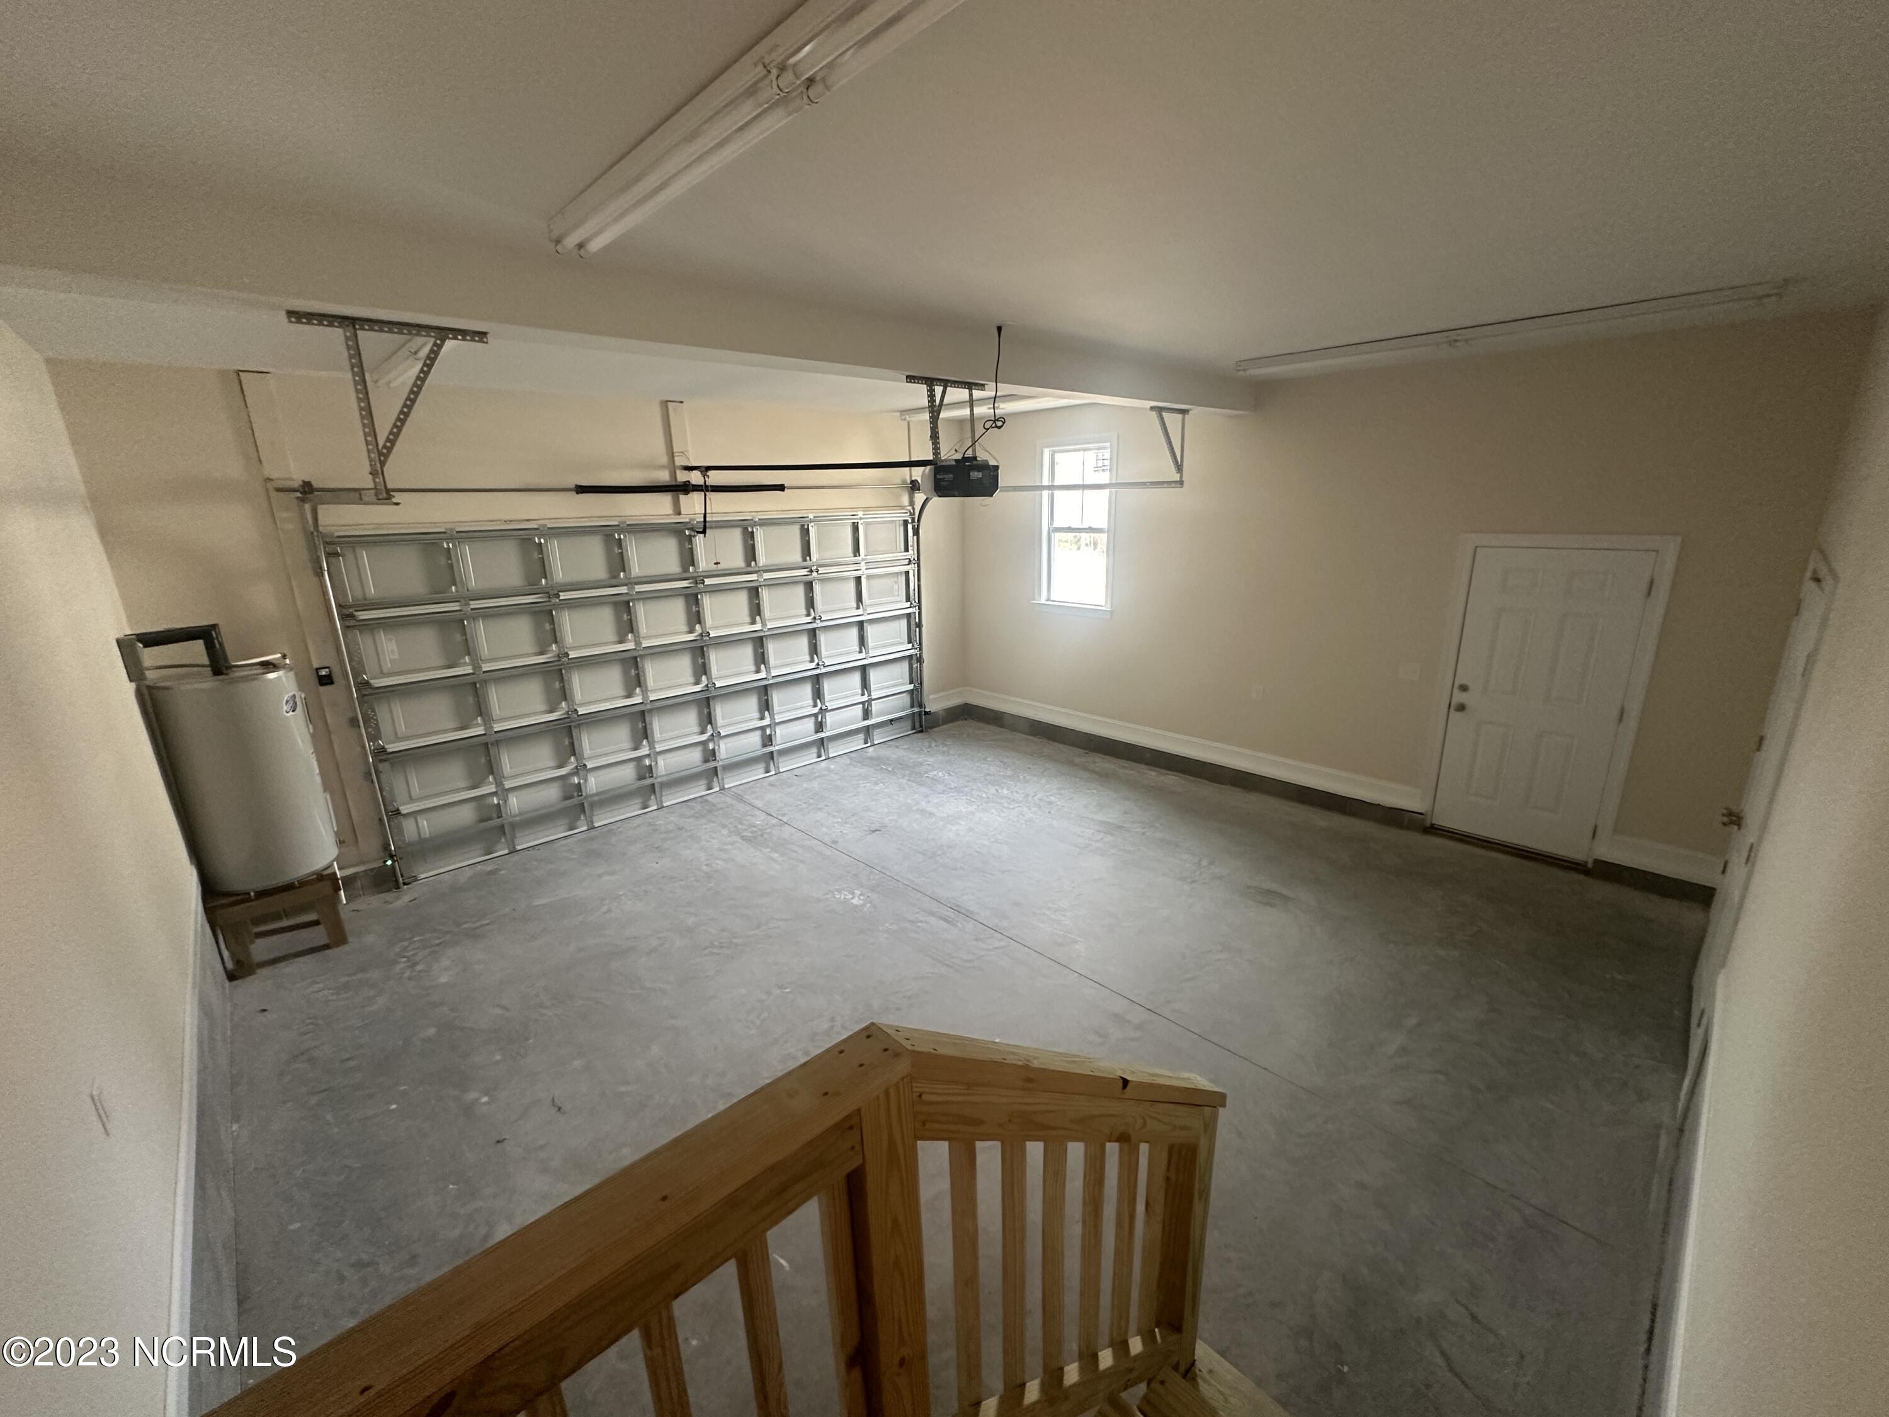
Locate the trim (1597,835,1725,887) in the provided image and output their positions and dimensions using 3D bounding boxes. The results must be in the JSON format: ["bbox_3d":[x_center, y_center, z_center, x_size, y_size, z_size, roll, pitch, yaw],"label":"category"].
[{"bbox_3d":[4.474,0.951,4.778,0.022,0.195,0.550,-15,20,-41],"label":"trim"}]

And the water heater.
[{"bbox_3d":[-4.064,0.295,4.437,0.620,1.460,0.600,-15,20,-41],"label":"water heater"}]

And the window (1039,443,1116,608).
[{"bbox_3d":[1.309,-1.802,7.563,0.100,1.560,0.870,-15,20,-41],"label":"window"}]

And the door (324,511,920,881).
[{"bbox_3d":[-2.099,-0.408,6.748,4.900,2.430,0.080,-15,20,-41],"label":"door"}]

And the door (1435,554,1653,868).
[{"bbox_3d":[3.945,-0.039,5.120,0.050,2.030,0.917,-15,20,-41],"label":"door"}]

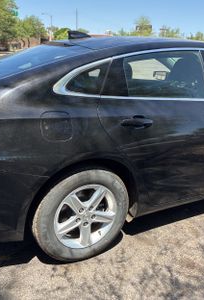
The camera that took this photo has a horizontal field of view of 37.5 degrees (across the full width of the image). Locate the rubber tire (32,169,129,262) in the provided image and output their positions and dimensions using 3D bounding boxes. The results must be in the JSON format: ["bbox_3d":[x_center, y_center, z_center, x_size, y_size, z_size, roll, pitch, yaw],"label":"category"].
[{"bbox_3d":[-0.138,0.397,1.973,0.670,0.670,0.210,-10,22,-28],"label":"rubber tire"}]

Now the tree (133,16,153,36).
[{"bbox_3d":[4.867,-13.875,37.215,2.800,4.890,2.800,3,19,6],"label":"tree"}]

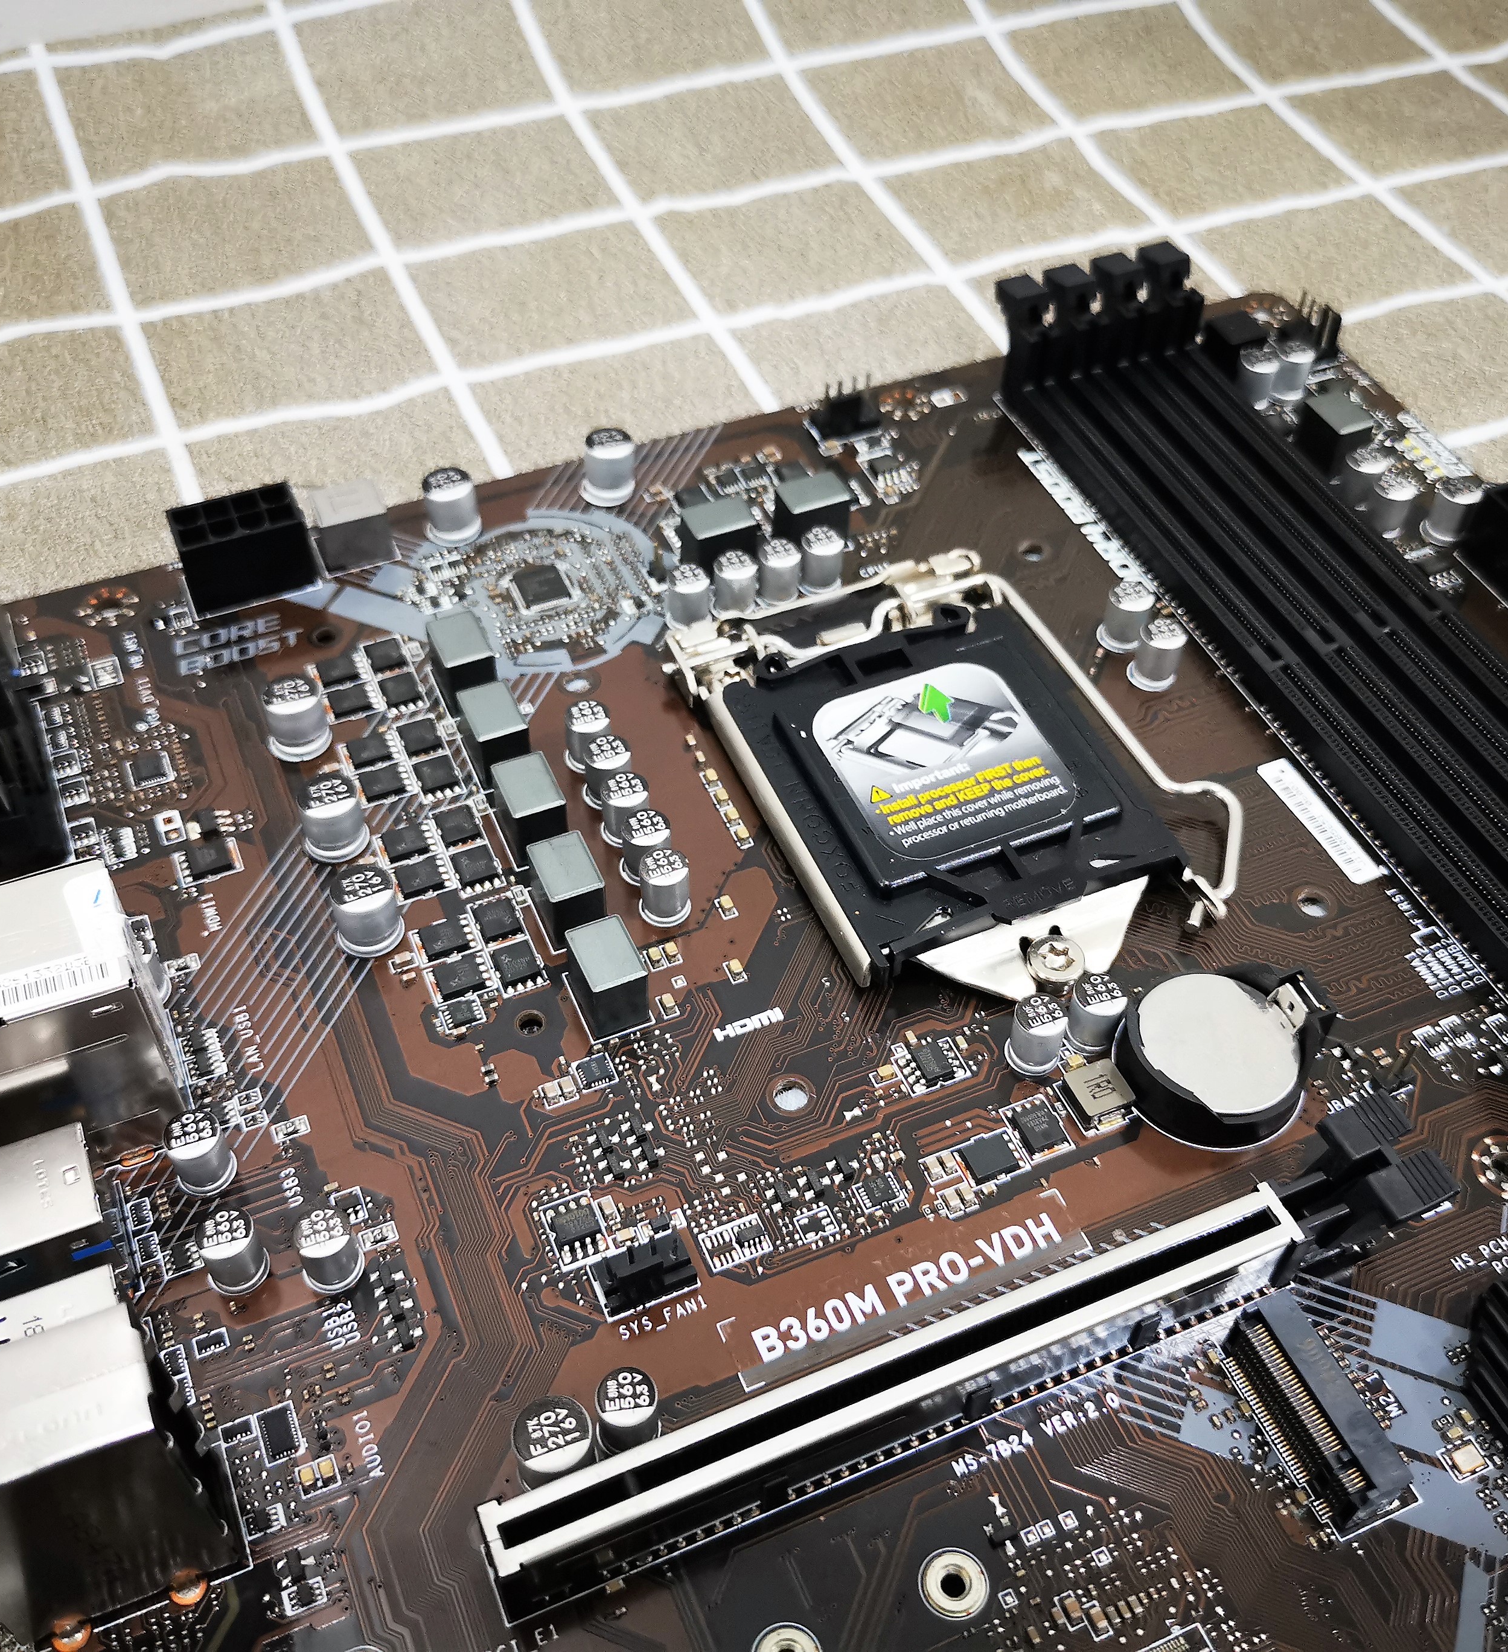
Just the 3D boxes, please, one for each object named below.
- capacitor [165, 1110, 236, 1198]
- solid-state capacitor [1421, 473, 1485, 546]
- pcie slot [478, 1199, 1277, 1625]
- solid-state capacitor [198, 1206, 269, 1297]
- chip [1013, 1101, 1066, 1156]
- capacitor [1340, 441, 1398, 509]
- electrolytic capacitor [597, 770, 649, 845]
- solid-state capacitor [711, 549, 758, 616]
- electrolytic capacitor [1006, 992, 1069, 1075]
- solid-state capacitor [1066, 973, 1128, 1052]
[{"bbox_3d":[-0.062,0.037,0.194,0.006,0.008,0.006,-18,52,-15],"label":"capacitor"},{"bbox_3d":[0.110,-0.049,0.270,0.006,0.008,0.006,-18,52,-15],"label":"solid-state capacitor"},{"bbox_3d":[0.016,0.057,0.175,0.089,0.011,0.008,-18,52,-15],"label":"pcie slot"},{"bbox_3d":[-0.056,0.046,0.186,0.006,0.008,0.006,-18,52,-15],"label":"solid-state capacitor"},{"bbox_3d":[0.033,0.035,0.201,0.005,0.001,0.006,-18,52,-15],"label":"chip"},{"bbox_3d":[0.097,-0.055,0.275,0.006,0.008,0.006,-18,52,-15],"label":"capacitor"},{"bbox_3d":[-0.017,-0.002,0.227,0.006,0.008,0.006,1,50,-1],"label":"electrolytic capacitor"},{"bbox_3d":[-0.003,-0.036,0.257,0.006,0.008,0.006,-18,52,-15],"label":"solid-state capacitor"},{"bbox_3d":[0.034,0.025,0.206,0.006,0.008,0.006,0,49,0],"label":"electrolytic capacitor"},{"bbox_3d":[0.041,0.023,0.208,0.006,0.008,0.006,0,49,0],"label":"solid-state capacitor"}]

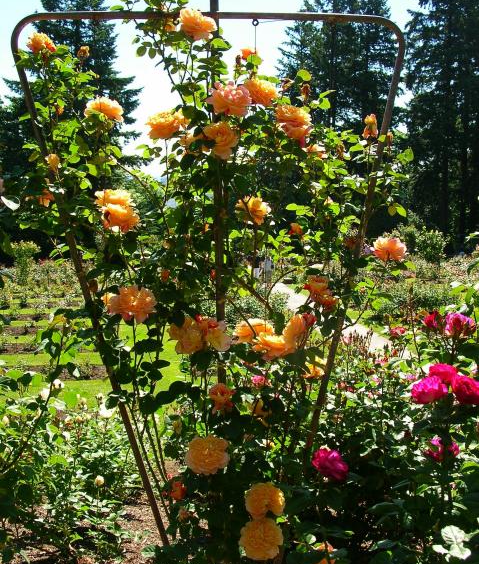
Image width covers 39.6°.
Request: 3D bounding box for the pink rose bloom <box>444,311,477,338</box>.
[{"bbox_3d":[0.665,0.131,2.000,0.095,0.077,0.085,0,3,11],"label":"pink rose bloom"}]

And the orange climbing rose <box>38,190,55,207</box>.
[{"bbox_3d":[-0.601,-0.260,2.070,0.048,0.047,0.043,-1,4,-6],"label":"orange climbing rose"}]

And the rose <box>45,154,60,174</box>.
[{"bbox_3d":[-0.500,-0.315,1.780,0.043,0.053,0.043,0,3,11],"label":"rose"}]

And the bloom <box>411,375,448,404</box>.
[{"bbox_3d":[0.528,0.299,1.850,0.104,0.084,0.090,0,3,22],"label":"bloom"}]

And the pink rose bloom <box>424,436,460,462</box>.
[{"bbox_3d":[0.610,0.504,2.000,0.108,0.078,0.103,0,11,0],"label":"pink rose bloom"}]

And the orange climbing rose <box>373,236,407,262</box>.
[{"bbox_3d":[0.451,-0.098,2.000,0.102,0.078,0.097,3,0,0],"label":"orange climbing rose"}]

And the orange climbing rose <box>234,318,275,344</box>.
[{"bbox_3d":[0.045,0.151,1.990,0.120,0.080,0.114,0,6,0],"label":"orange climbing rose"}]

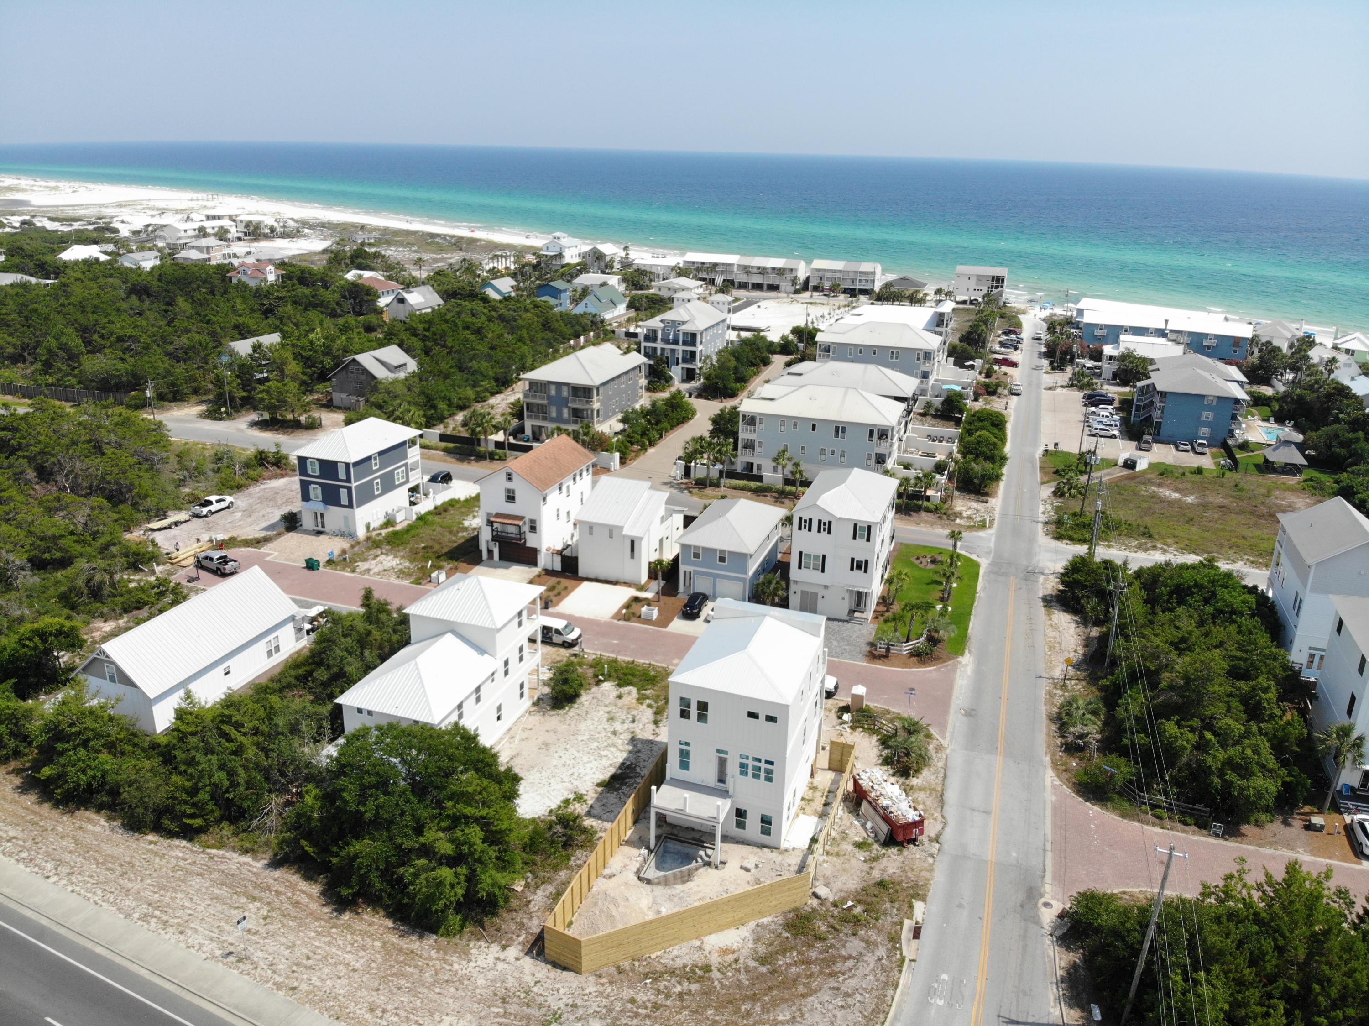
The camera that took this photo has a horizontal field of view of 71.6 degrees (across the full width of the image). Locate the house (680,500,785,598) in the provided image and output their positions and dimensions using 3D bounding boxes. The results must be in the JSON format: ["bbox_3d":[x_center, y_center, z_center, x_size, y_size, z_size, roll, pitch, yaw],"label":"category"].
[{"bbox_3d":[5.599,3.277,109.543,8.877,8.372,14.626,9,22,18],"label":"house"}]

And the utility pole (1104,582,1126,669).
[{"bbox_3d":[40.846,10.596,90.370,1.628,10.581,0.509,9,22,18],"label":"utility pole"}]

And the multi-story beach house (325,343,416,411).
[{"bbox_3d":[-58.522,-25.972,179.889,10.289,9.280,14.626,7,22,14],"label":"multi-story beach house"}]

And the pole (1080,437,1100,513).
[{"bbox_3d":[58.291,-4.947,136.557,1.700,12.286,0.900,8,22,17],"label":"pole"}]

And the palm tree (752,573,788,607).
[{"bbox_3d":[9.396,8.418,103.044,3.631,3.631,3.631,1,21,-1],"label":"palm tree"}]

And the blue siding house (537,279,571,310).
[{"bbox_3d":[-37.933,-63.899,279.981,8.343,8.343,13.531,9,22,18],"label":"blue siding house"}]

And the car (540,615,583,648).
[{"bbox_3d":[-13.180,11.815,95.184,5.748,2.086,2.035,9,22,18],"label":"car"}]

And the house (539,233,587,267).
[{"bbox_3d":[-48.002,-105.578,381.597,11.500,13.740,13.500,13,24,28],"label":"house"}]

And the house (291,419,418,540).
[{"bbox_3d":[-44.692,-6.086,131.498,9.350,13.130,15.600,8,22,17],"label":"house"}]

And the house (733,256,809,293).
[{"bbox_3d":[31.944,-87.983,349.635,22.500,11.170,12.000,8,22,17],"label":"house"}]

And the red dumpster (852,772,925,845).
[{"bbox_3d":[16.087,23.055,75.209,2.420,1.900,6.550,-7,22,-20],"label":"red dumpster"}]

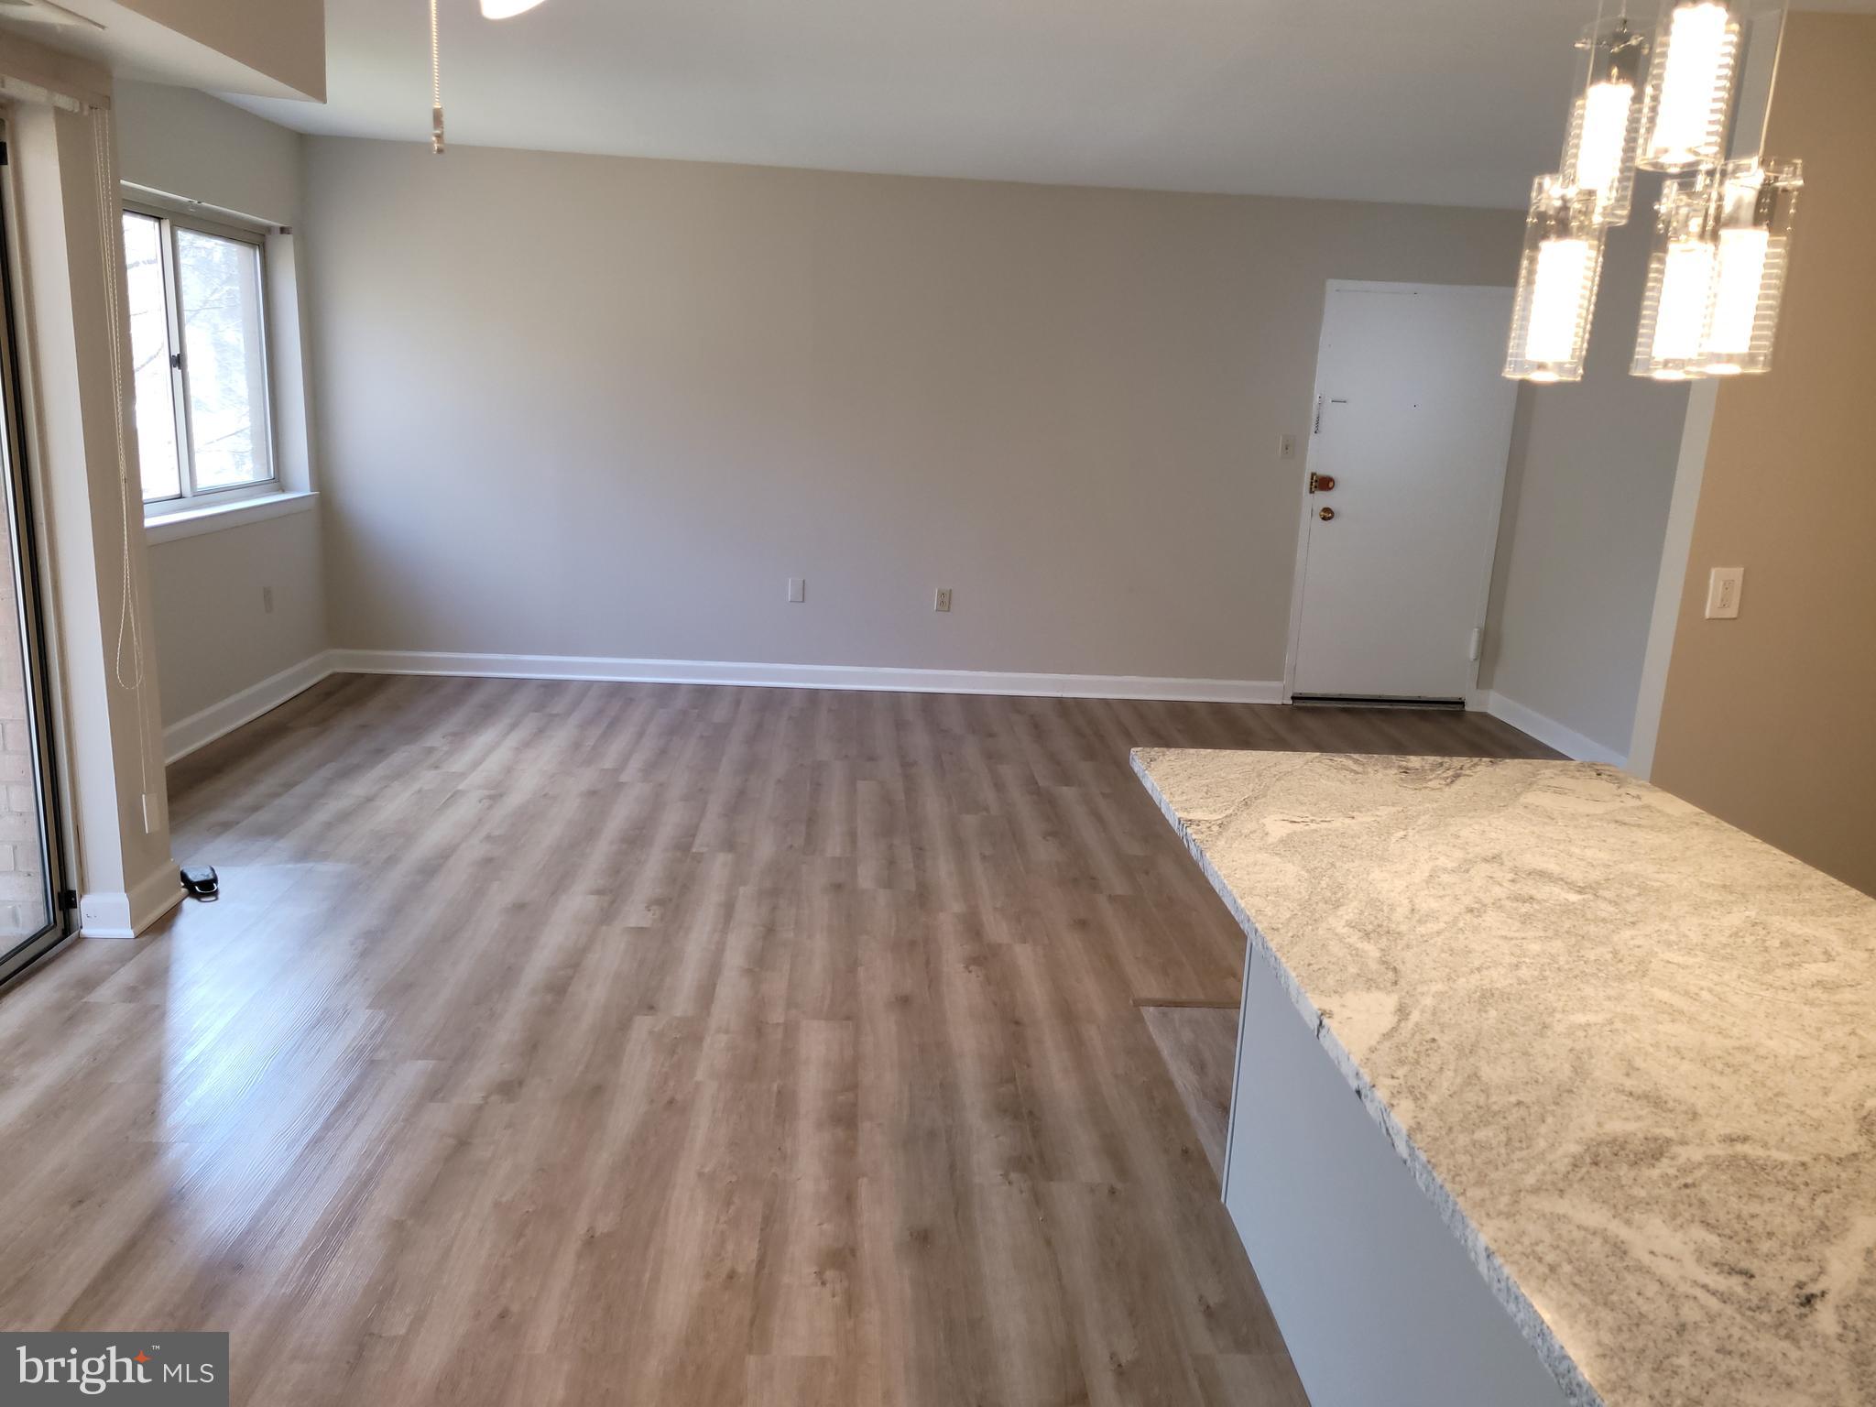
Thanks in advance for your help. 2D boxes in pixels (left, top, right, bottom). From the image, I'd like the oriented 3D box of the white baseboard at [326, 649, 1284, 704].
[{"bbox_3d":[-0.594,-0.129,7.010,4.714,0.117,0.022,2,13,-4],"label":"white baseboard"}]

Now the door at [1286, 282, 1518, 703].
[{"bbox_3d":[2.304,-0.995,6.984,0.980,2.044,0.055,2,13,-4],"label":"door"}]

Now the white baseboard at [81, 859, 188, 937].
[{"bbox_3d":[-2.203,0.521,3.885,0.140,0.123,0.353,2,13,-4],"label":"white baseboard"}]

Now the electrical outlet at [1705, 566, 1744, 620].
[{"bbox_3d":[1.819,-0.254,3.255,0.074,0.118,0.010,2,13,-4],"label":"electrical outlet"}]

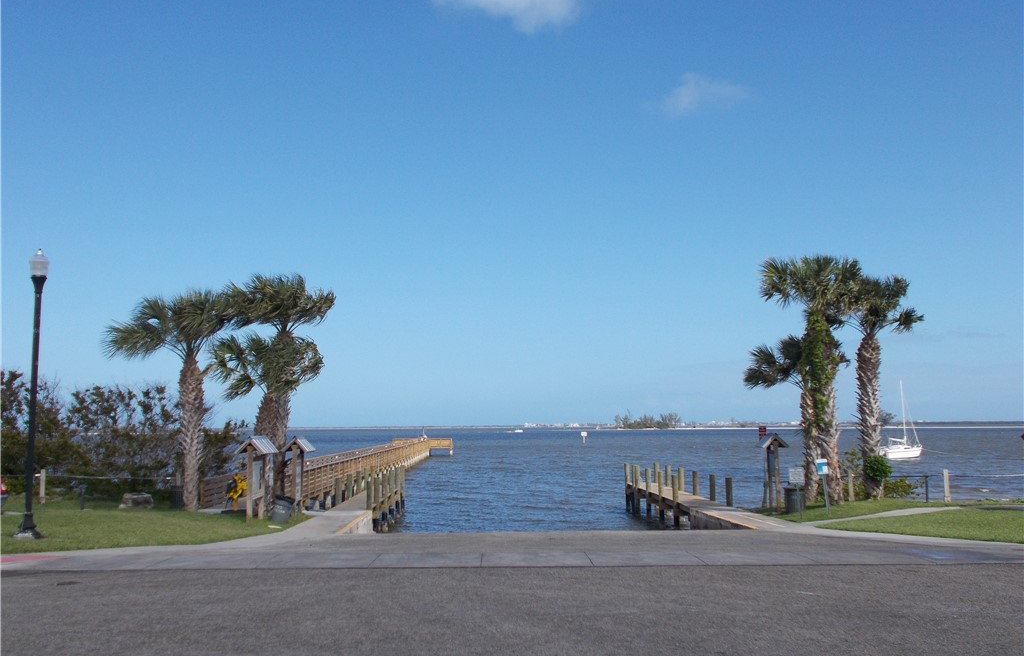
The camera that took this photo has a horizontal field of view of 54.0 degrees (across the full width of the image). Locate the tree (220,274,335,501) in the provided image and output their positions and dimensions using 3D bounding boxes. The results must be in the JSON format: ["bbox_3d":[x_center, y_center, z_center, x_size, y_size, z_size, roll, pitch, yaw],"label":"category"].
[{"bbox_3d":[-7.140,1.947,30.422,3.471,7.172,3.297,0,-6,0],"label":"tree"}]

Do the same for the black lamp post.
[{"bbox_3d":[-9.800,1.298,20.648,0.500,5.913,0.500,0,-6,0],"label":"black lamp post"}]

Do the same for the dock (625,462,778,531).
[{"bbox_3d":[5.961,5.887,34.001,1.900,1.930,18.494,0,-6,-2],"label":"dock"}]

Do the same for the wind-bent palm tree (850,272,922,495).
[{"bbox_3d":[13.020,2.036,35.136,2.811,7.817,2.671,0,-6,0],"label":"wind-bent palm tree"}]

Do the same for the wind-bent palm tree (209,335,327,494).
[{"bbox_3d":[-7.154,2.782,29.313,3.277,5.295,3.113,0,-6,0],"label":"wind-bent palm tree"}]

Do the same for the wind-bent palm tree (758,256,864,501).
[{"bbox_3d":[9.742,1.675,32.704,3.340,8.061,3.173,0,-6,0],"label":"wind-bent palm tree"}]

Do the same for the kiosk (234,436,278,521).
[{"bbox_3d":[-6.902,4.067,27.227,0.850,2.229,1.700,0,-6,-2],"label":"kiosk"}]

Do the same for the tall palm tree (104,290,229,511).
[{"bbox_3d":[-10.735,2.223,31.121,3.890,6.761,3.695,0,-6,0],"label":"tall palm tree"}]

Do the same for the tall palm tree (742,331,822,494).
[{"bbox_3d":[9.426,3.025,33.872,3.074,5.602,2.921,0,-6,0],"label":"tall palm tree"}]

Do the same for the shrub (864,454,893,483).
[{"bbox_3d":[12.593,4.828,34.560,0.979,0.979,0.881,0,-6,0],"label":"shrub"}]

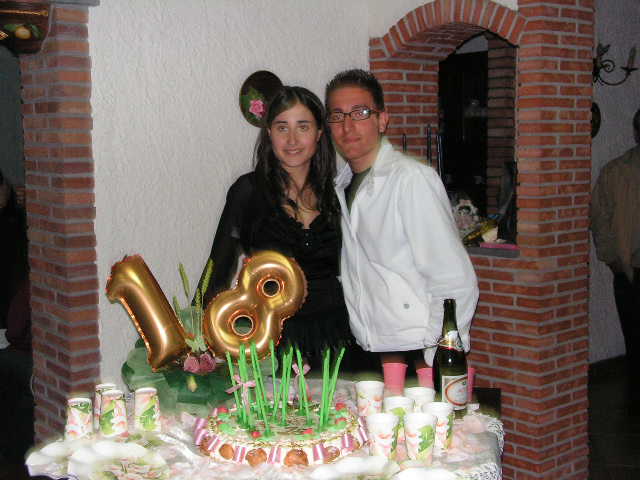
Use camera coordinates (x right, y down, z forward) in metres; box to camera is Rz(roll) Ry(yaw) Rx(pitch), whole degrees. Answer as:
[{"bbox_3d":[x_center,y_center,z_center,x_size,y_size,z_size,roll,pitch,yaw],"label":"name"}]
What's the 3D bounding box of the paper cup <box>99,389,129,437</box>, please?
[{"bbox_3d":[-0.513,0.429,2.200,0.071,0.098,0.071,-1,7,0],"label":"paper cup"}]

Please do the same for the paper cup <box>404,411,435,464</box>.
[{"bbox_3d":[0.224,0.442,1.976,0.071,0.098,0.071,-1,7,0],"label":"paper cup"}]

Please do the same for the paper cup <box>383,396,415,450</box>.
[{"bbox_3d":[0.186,0.429,2.083,0.071,0.098,0.071,-1,7,0],"label":"paper cup"}]

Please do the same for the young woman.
[{"bbox_3d":[-0.114,0.362,2.743,0.520,1.640,0.360,-2,7,-8],"label":"young woman"}]

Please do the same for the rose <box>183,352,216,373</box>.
[{"bbox_3d":[-0.320,0.328,2.360,0.092,0.058,0.065,-1,7,0],"label":"rose"}]

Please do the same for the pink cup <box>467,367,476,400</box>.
[{"bbox_3d":[0.390,0.394,2.408,0.069,0.082,0.069,-1,7,0],"label":"pink cup"}]

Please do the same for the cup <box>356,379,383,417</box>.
[{"bbox_3d":[0.127,0.412,2.233,0.071,0.098,0.071,-1,7,0],"label":"cup"}]

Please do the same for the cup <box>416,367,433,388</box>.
[{"bbox_3d":[0.296,0.396,2.404,0.069,0.082,0.069,-1,7,0],"label":"cup"}]

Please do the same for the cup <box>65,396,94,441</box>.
[{"bbox_3d":[-0.588,0.435,2.158,0.071,0.098,0.071,-1,7,0],"label":"cup"}]

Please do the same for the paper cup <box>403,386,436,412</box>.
[{"bbox_3d":[0.246,0.418,2.170,0.071,0.098,0.071,-1,7,0],"label":"paper cup"}]

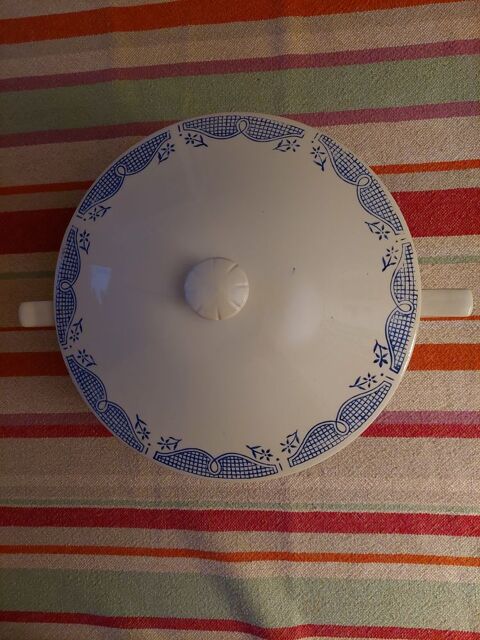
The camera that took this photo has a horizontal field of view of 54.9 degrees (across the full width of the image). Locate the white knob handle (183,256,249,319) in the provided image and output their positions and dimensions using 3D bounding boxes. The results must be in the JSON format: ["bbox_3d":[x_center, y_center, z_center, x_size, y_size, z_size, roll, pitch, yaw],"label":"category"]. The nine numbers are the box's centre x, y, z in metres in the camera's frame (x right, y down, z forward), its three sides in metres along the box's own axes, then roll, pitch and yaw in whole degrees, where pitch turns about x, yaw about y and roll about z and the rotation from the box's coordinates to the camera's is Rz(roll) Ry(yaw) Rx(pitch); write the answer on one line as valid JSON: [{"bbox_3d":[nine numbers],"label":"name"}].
[{"bbox_3d":[-0.012,-0.016,0.247,0.034,0.026,0.034,0,89,5],"label":"white knob handle"}]

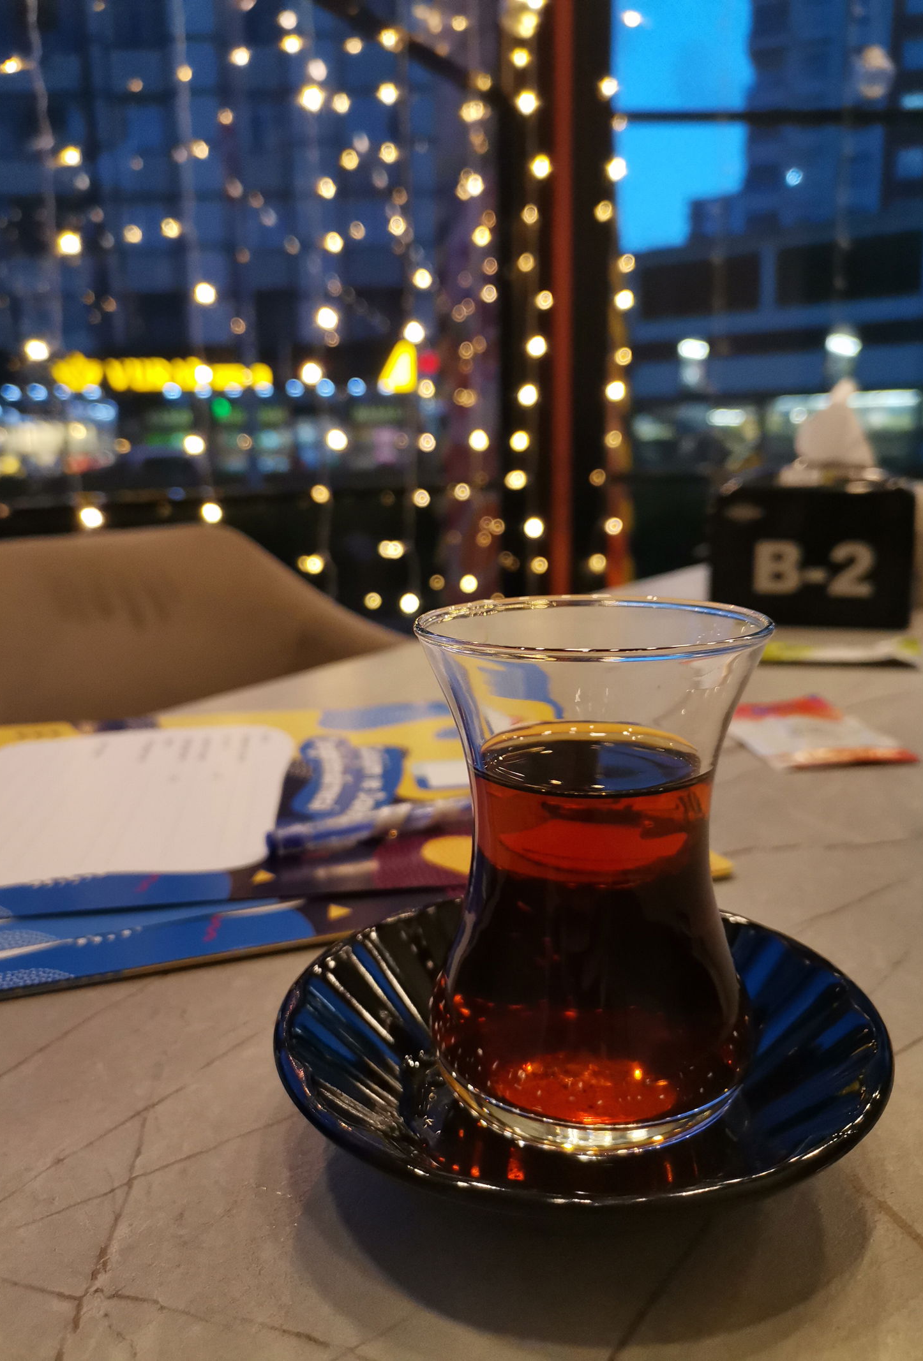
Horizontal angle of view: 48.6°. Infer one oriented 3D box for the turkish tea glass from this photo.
[{"bbox_3d":[0.025,0.031,0.186,0.064,0.083,0.064,-1,12,0],"label":"turkish tea glass"}]

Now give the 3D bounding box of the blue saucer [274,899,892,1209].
[{"bbox_3d":[0.023,0.071,0.194,0.109,0.020,0.109,-1,12,0],"label":"blue saucer"}]

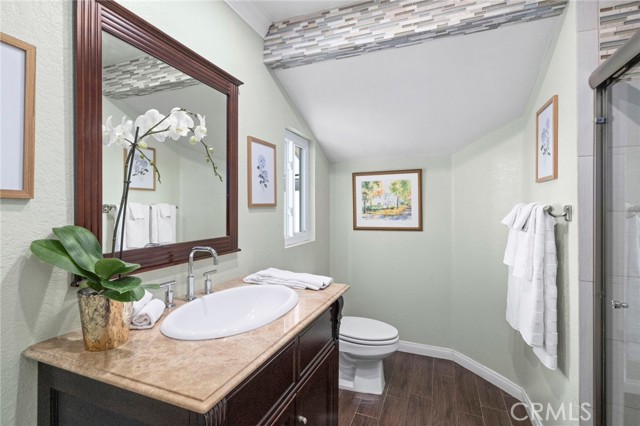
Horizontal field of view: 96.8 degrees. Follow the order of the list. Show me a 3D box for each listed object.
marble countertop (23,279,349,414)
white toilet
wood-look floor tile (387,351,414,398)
[{"bbox_3d":[-0.308,0.357,1.037,0.583,0.028,0.890,-1,1,23],"label":"marble countertop"},{"bbox_3d":[0.199,0.878,2.025,0.700,0.700,0.390,-1,1,23],"label":"white toilet"},{"bbox_3d":[0.635,1.224,2.171,0.144,0.010,0.649,-1,1,23],"label":"wood-look floor tile"}]

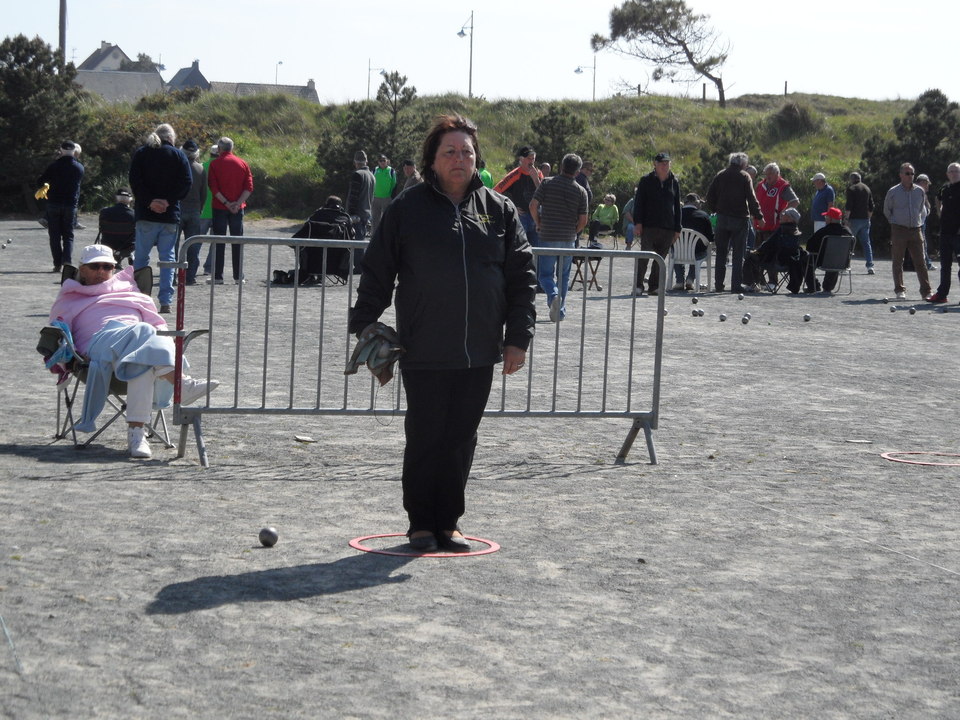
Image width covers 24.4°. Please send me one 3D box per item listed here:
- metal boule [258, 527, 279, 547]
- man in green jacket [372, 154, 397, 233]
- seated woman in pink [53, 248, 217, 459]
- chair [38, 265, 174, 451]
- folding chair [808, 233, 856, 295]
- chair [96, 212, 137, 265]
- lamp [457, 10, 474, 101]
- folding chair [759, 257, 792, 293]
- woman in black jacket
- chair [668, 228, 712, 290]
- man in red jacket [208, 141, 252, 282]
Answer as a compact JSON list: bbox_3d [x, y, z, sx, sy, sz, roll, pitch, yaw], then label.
[{"bbox_3d":[-0.818,0.684,8.580,0.074,0.074,0.074,2,5,0],"label":"metal boule"},{"bbox_3d":[-1.860,-3.100,42.700,0.520,1.750,0.330,2,5,4],"label":"man in green jacket"},{"bbox_3d":[-1.810,-0.070,11.480,0.820,1.050,0.820,1,5,-19],"label":"seated woman in pink"},{"bbox_3d":[-1.870,-0.020,11.680,0.850,0.920,0.640,0,5,-20],"label":"chair"},{"bbox_3d":[4.645,-1.259,29.400,0.540,0.790,0.600,1,5,-18],"label":"folding chair"},{"bbox_3d":[-5.030,-1.670,31.000,0.780,0.820,0.580,2,5,-2],"label":"chair"},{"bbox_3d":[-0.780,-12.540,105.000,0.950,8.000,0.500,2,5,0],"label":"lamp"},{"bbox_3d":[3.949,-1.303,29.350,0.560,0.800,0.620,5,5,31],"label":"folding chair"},{"bbox_3d":[-0.140,-0.100,8.600,0.690,1.660,0.400,2,5,-6],"label":"woman in black jacket"},{"bbox_3d":[2.752,-1.307,29.000,0.570,0.820,0.570,3,5,17],"label":"chair"},{"bbox_3d":[-3.094,-1.846,27.400,0.560,1.790,0.380,1,5,-11],"label":"man in red jacket"}]

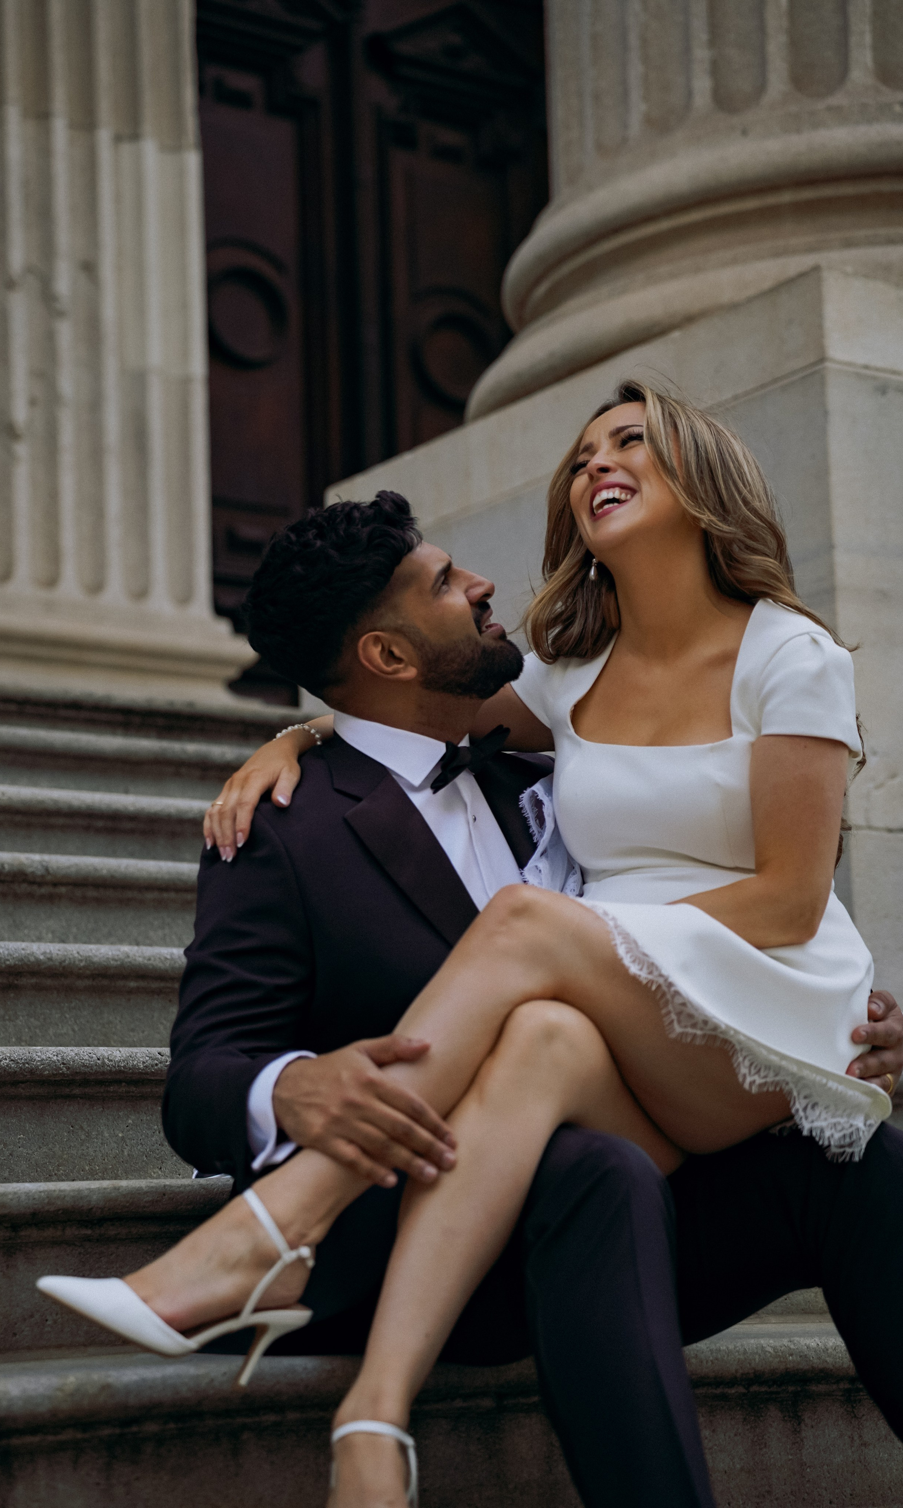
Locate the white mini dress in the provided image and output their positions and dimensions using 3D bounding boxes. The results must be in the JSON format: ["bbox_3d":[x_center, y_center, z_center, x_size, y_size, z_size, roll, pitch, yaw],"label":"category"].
[{"bbox_3d":[0.235,0.122,2.920,0.410,0.560,0.340,-8,-11,35],"label":"white mini dress"}]

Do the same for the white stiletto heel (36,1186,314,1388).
[{"bbox_3d":[-0.223,0.435,2.530,0.230,0.155,0.080,31,-12,-17],"label":"white stiletto heel"}]

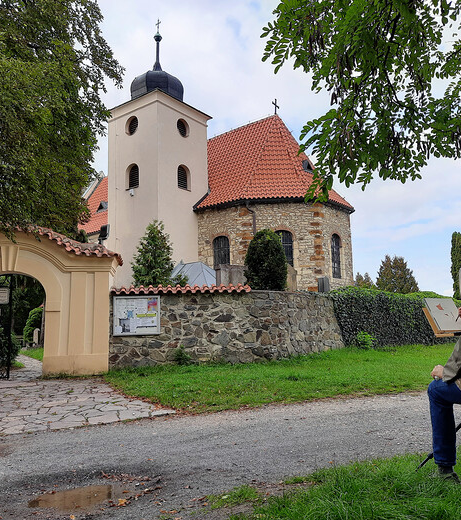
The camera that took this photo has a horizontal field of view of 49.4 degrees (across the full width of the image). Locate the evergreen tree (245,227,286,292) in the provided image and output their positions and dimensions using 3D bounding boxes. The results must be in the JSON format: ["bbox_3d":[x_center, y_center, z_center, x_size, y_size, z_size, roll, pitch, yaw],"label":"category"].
[{"bbox_3d":[0.992,0.377,13.389,1.130,2.503,1.130,-2,-10,0],"label":"evergreen tree"}]

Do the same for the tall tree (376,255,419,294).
[{"bbox_3d":[12.768,2.341,37.528,3.100,5.600,3.000,-2,-10,0],"label":"tall tree"}]

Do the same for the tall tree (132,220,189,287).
[{"bbox_3d":[-2.122,0.345,14.048,1.450,2.992,1.400,-2,-10,0],"label":"tall tree"}]

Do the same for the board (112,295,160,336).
[{"bbox_3d":[-2.148,1.268,11.441,1.050,0.890,0.090,0,-10,-10],"label":"board"}]

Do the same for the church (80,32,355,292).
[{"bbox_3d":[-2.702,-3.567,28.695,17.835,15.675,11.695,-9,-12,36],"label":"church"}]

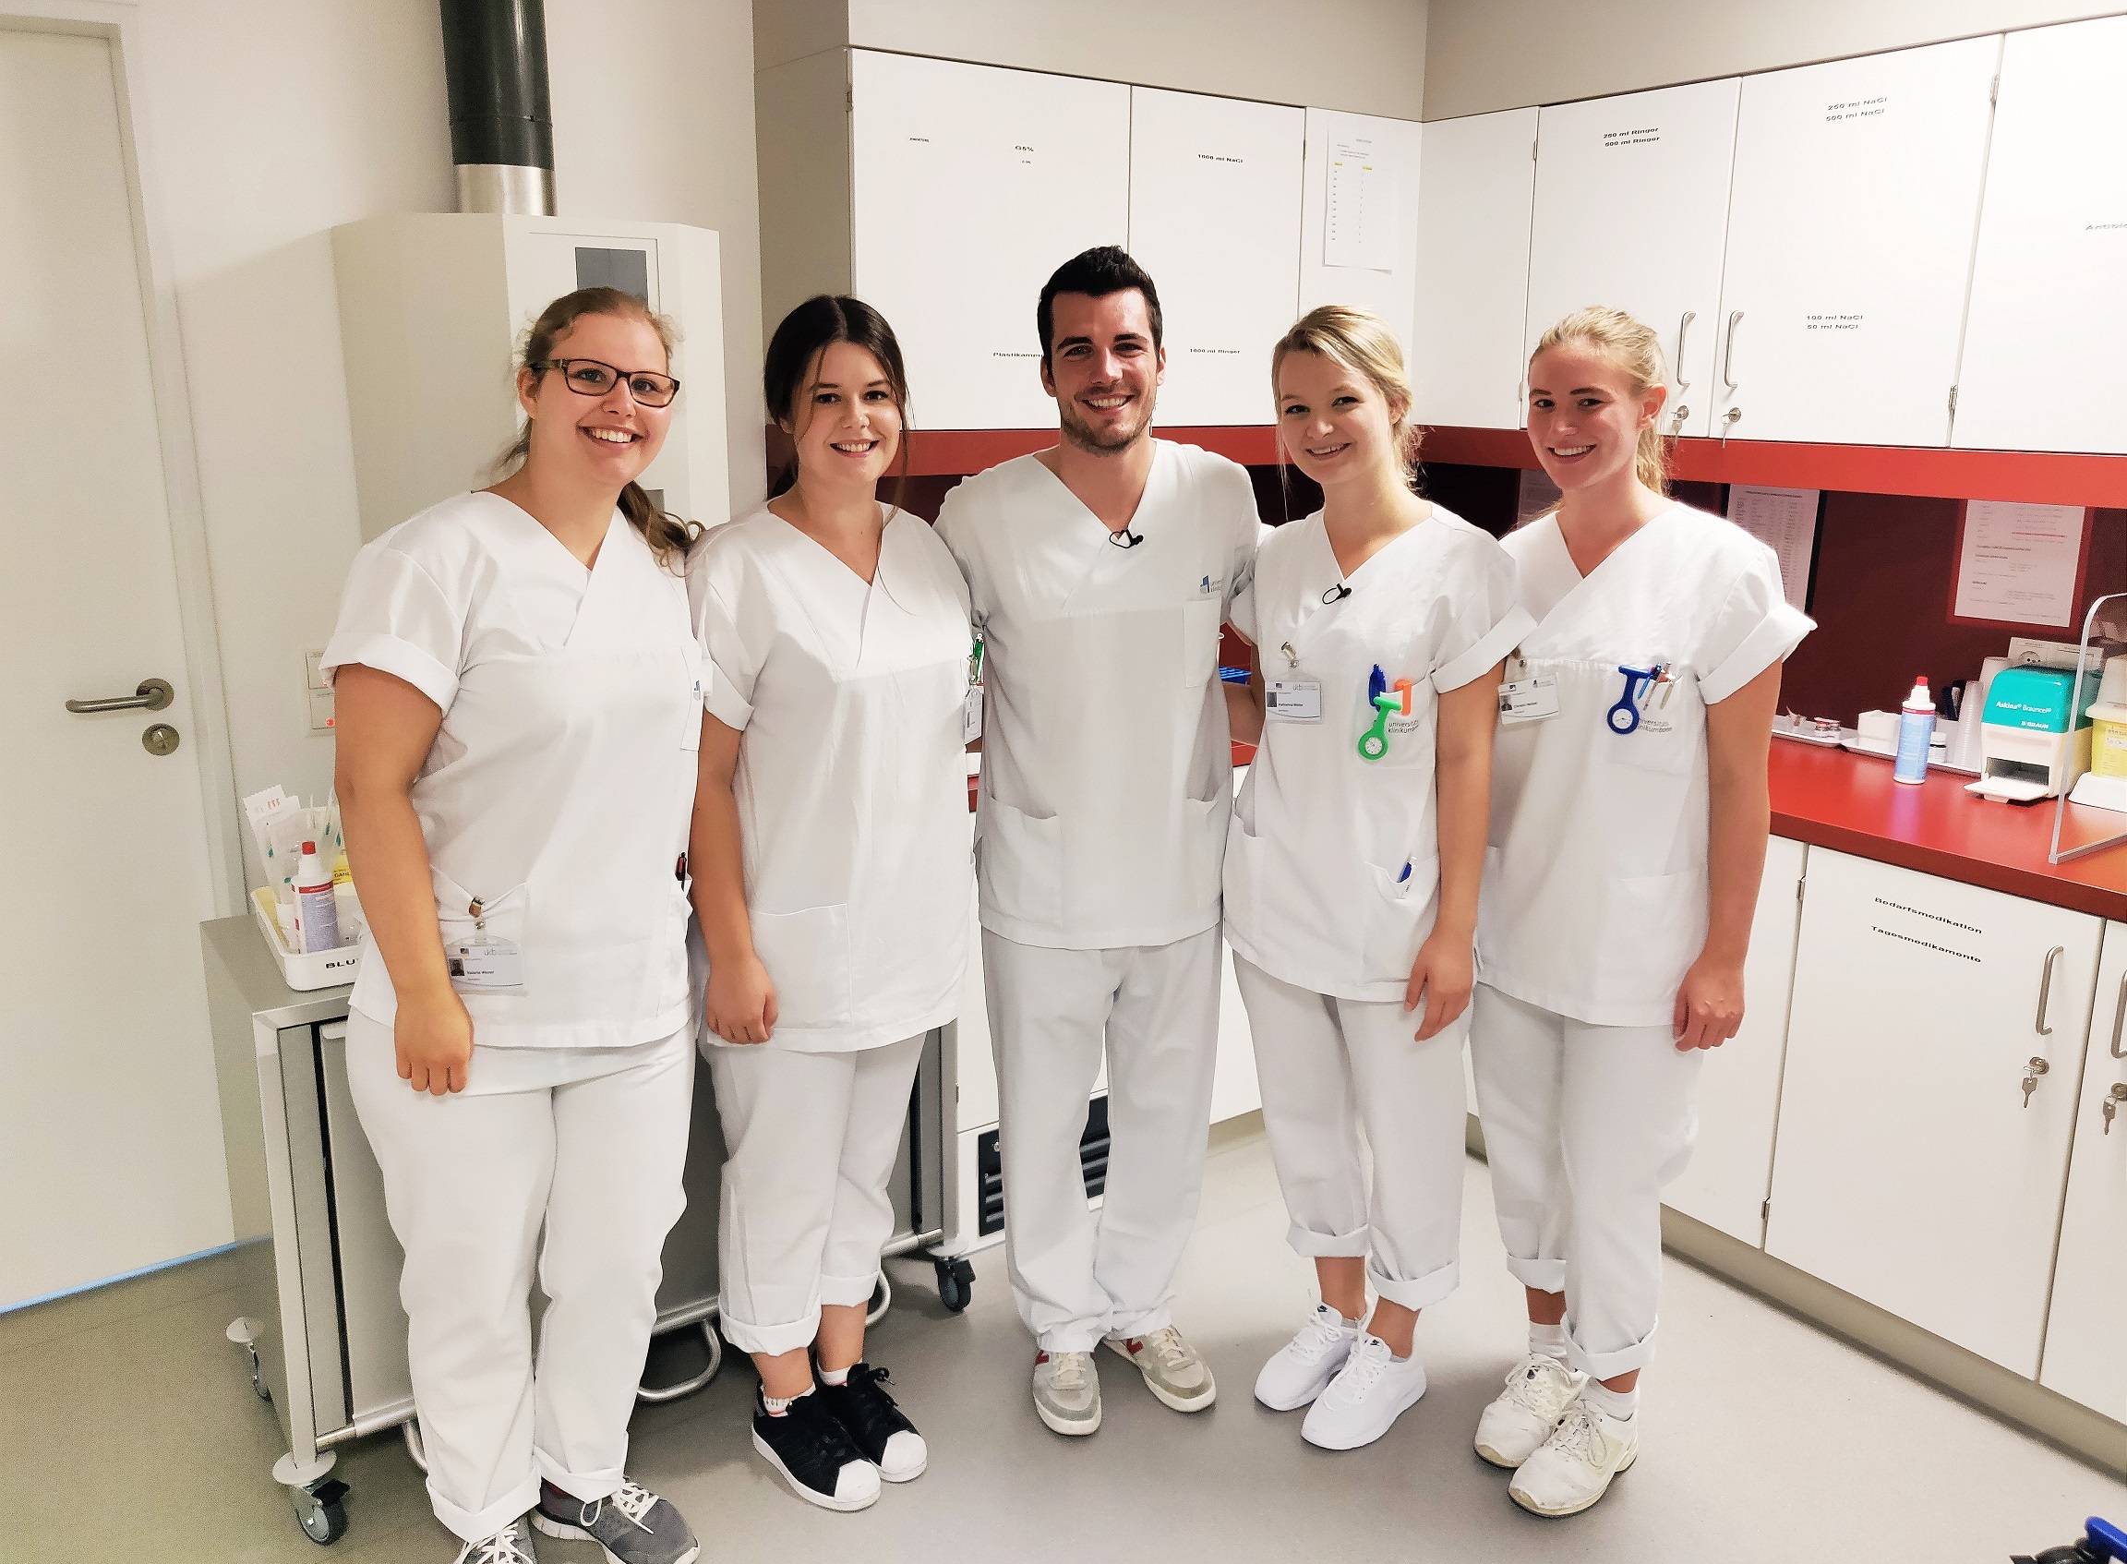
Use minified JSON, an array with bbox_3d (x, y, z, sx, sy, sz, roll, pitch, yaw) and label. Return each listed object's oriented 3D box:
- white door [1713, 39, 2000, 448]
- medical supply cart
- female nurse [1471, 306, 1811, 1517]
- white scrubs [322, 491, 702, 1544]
[{"bbox_3d":[1.385,-0.934,2.723,0.030,0.644,0.454,-10,18,-34],"label":"white door"},{"bbox_3d":[-0.736,0.577,2.518,1.050,0.790,0.470,-9,16,-33],"label":"medical supply cart"},{"bbox_3d":[0.762,0.209,2.213,0.525,1.703,0.356,11,18,38],"label":"female nurse"},{"bbox_3d":[-0.693,0.340,2.031,0.535,1.416,0.346,-6,15,-24],"label":"white scrubs"}]

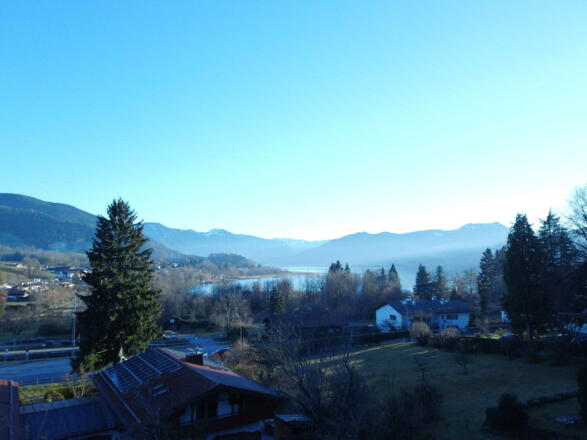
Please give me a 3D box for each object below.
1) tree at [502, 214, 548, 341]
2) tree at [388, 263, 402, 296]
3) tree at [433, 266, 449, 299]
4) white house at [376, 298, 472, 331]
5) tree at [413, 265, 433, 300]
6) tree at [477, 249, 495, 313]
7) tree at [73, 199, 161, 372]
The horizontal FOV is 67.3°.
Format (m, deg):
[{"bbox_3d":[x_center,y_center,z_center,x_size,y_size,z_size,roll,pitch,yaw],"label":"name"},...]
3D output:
[{"bbox_3d":[49.601,12.423,94.243,9.620,27.360,9.620,-3,-6,27],"label":"tree"},{"bbox_3d":[36.173,24.973,156.325,5.140,18.290,5.140,-1,-6,13],"label":"tree"},{"bbox_3d":[50.138,24.474,150.345,5.630,17.130,5.630,-2,-6,18],"label":"tree"},{"bbox_3d":[33.164,24.557,113.631,19.890,6.120,13.440,2,-6,-18],"label":"white house"},{"bbox_3d":[42.843,23.742,146.397,6.640,17.830,6.640,-2,-6,16],"label":"tree"},{"bbox_3d":[58.254,19.545,133.742,5.460,21.760,5.460,-2,-6,23],"label":"tree"},{"bbox_3d":[-24.098,9.637,60.354,11.500,25.400,11.500,2,-6,-21],"label":"tree"}]

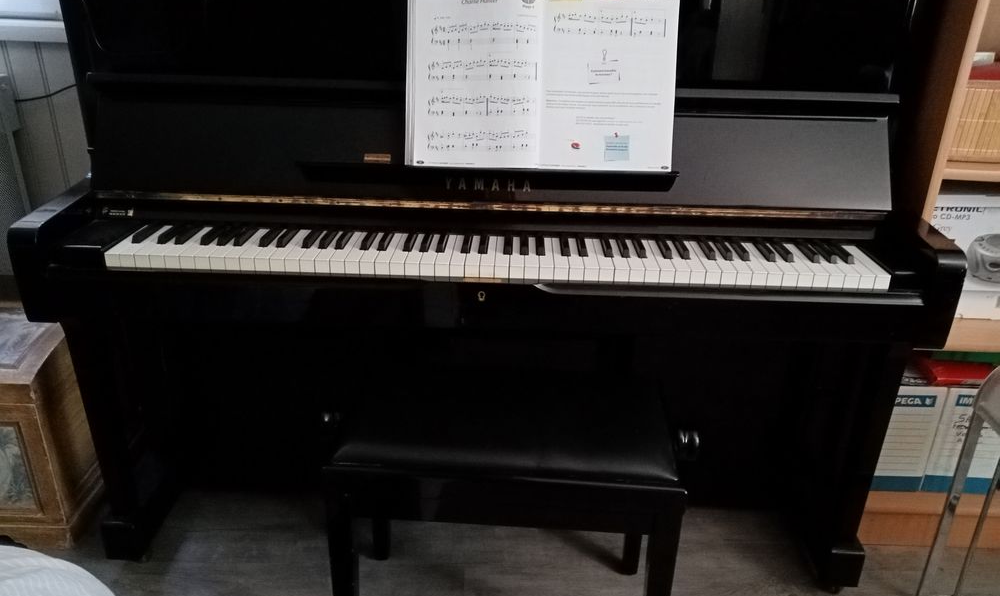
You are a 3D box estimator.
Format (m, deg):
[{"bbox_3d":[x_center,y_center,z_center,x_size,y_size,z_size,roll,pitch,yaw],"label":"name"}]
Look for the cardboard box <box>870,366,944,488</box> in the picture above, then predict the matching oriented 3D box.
[{"bbox_3d":[0.871,0.243,1.781,0.155,0.264,0.330,2,24,2],"label":"cardboard box"}]

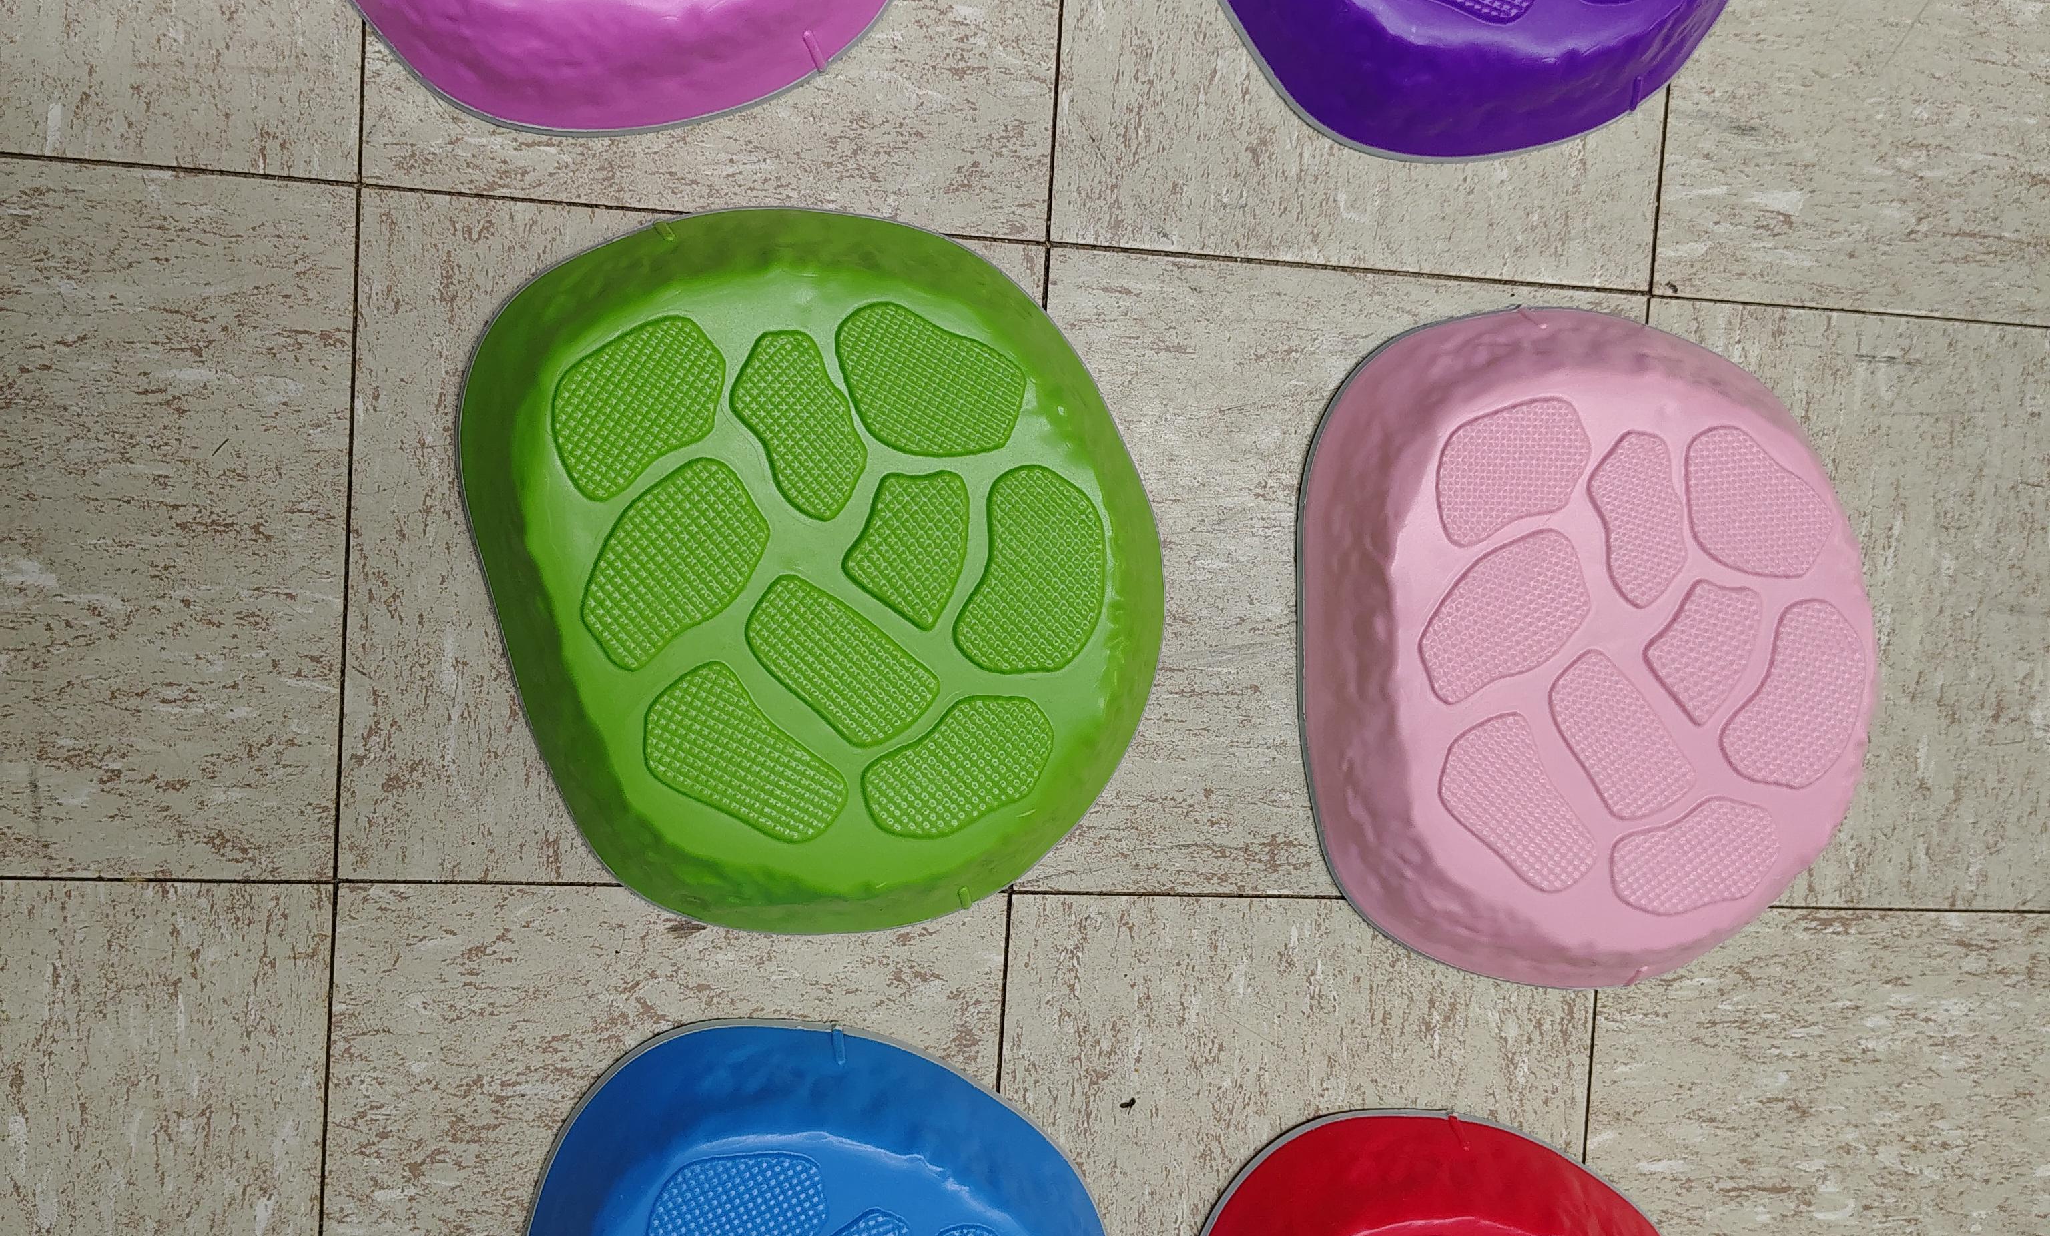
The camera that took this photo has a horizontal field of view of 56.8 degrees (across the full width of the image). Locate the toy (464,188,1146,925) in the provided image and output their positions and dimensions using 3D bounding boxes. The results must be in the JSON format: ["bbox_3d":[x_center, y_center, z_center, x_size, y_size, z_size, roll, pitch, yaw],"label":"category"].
[{"bbox_3d":[-0.081,-0.020,0.842,0.304,0.056,0.342,-15,97,-10],"label":"toy"}]

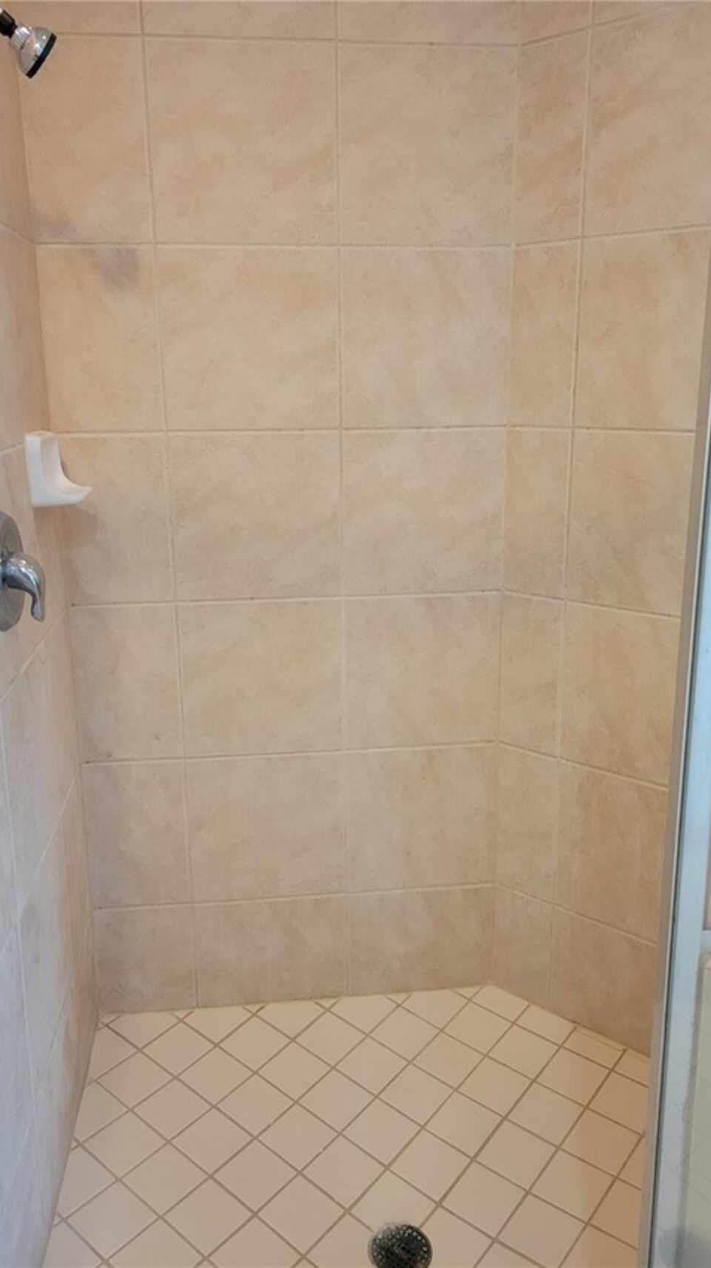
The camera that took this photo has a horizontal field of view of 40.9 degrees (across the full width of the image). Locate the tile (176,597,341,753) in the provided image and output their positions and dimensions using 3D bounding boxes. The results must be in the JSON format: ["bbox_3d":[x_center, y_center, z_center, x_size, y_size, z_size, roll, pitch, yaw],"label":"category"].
[{"bbox_3d":[-0.188,0.090,1.939,0.327,0.324,0.010,-2,14,-6],"label":"tile"}]

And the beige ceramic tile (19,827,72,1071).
[{"bbox_3d":[-0.489,0.505,1.508,0.010,0.308,0.311,-2,15,-6],"label":"beige ceramic tile"}]

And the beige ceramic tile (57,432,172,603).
[{"bbox_3d":[-0.447,-0.213,1.782,0.198,0.317,0.012,-2,15,-6],"label":"beige ceramic tile"}]

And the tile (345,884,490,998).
[{"bbox_3d":[0.140,0.664,2.071,0.310,0.244,0.012,-2,15,-6],"label":"tile"}]

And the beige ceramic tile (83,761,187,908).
[{"bbox_3d":[-0.454,0.420,1.992,0.205,0.329,0.010,-2,14,-6],"label":"beige ceramic tile"}]

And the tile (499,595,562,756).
[{"bbox_3d":[0.348,0.083,1.889,0.135,0.317,0.012,11,19,38],"label":"tile"}]

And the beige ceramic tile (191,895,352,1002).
[{"bbox_3d":[-0.183,0.695,2.093,0.327,0.250,0.010,-2,14,-6],"label":"beige ceramic tile"}]

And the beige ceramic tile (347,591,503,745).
[{"bbox_3d":[0.139,0.078,1.973,0.323,0.324,0.010,-2,14,-6],"label":"beige ceramic tile"}]

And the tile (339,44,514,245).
[{"bbox_3d":[0.123,-0.826,1.619,0.305,0.308,0.010,-2,15,-6],"label":"tile"}]

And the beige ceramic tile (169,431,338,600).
[{"bbox_3d":[-0.180,-0.213,1.754,0.309,0.308,0.010,-2,15,-6],"label":"beige ceramic tile"}]

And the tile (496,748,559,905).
[{"bbox_3d":[0.351,0.394,1.970,0.135,0.317,0.012,11,19,38],"label":"tile"}]

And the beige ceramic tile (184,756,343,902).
[{"bbox_3d":[-0.175,0.389,1.920,0.309,0.308,0.010,-2,15,-6],"label":"beige ceramic tile"}]

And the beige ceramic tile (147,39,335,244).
[{"bbox_3d":[-0.197,-0.870,1.694,0.327,0.331,0.010,-2,14,-6],"label":"beige ceramic tile"}]

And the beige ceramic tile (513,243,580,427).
[{"bbox_3d":[0.335,-0.520,1.675,0.129,0.308,0.010,12,20,38],"label":"beige ceramic tile"}]

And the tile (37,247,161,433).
[{"bbox_3d":[-0.450,-0.524,1.701,0.198,0.317,0.012,-2,15,-6],"label":"tile"}]

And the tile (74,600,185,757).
[{"bbox_3d":[-0.457,0.099,1.910,0.205,0.324,0.010,-2,14,-6],"label":"tile"}]

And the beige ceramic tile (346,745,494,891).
[{"bbox_3d":[0.137,0.388,1.999,0.310,0.317,0.012,-2,15,-6],"label":"beige ceramic tile"}]

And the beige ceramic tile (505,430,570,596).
[{"bbox_3d":[0.356,-0.235,1.863,0.138,0.325,0.010,11,18,39],"label":"beige ceramic tile"}]

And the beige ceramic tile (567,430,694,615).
[{"bbox_3d":[0.537,-0.199,1.716,0.327,0.325,0.010,11,18,39],"label":"beige ceramic tile"}]

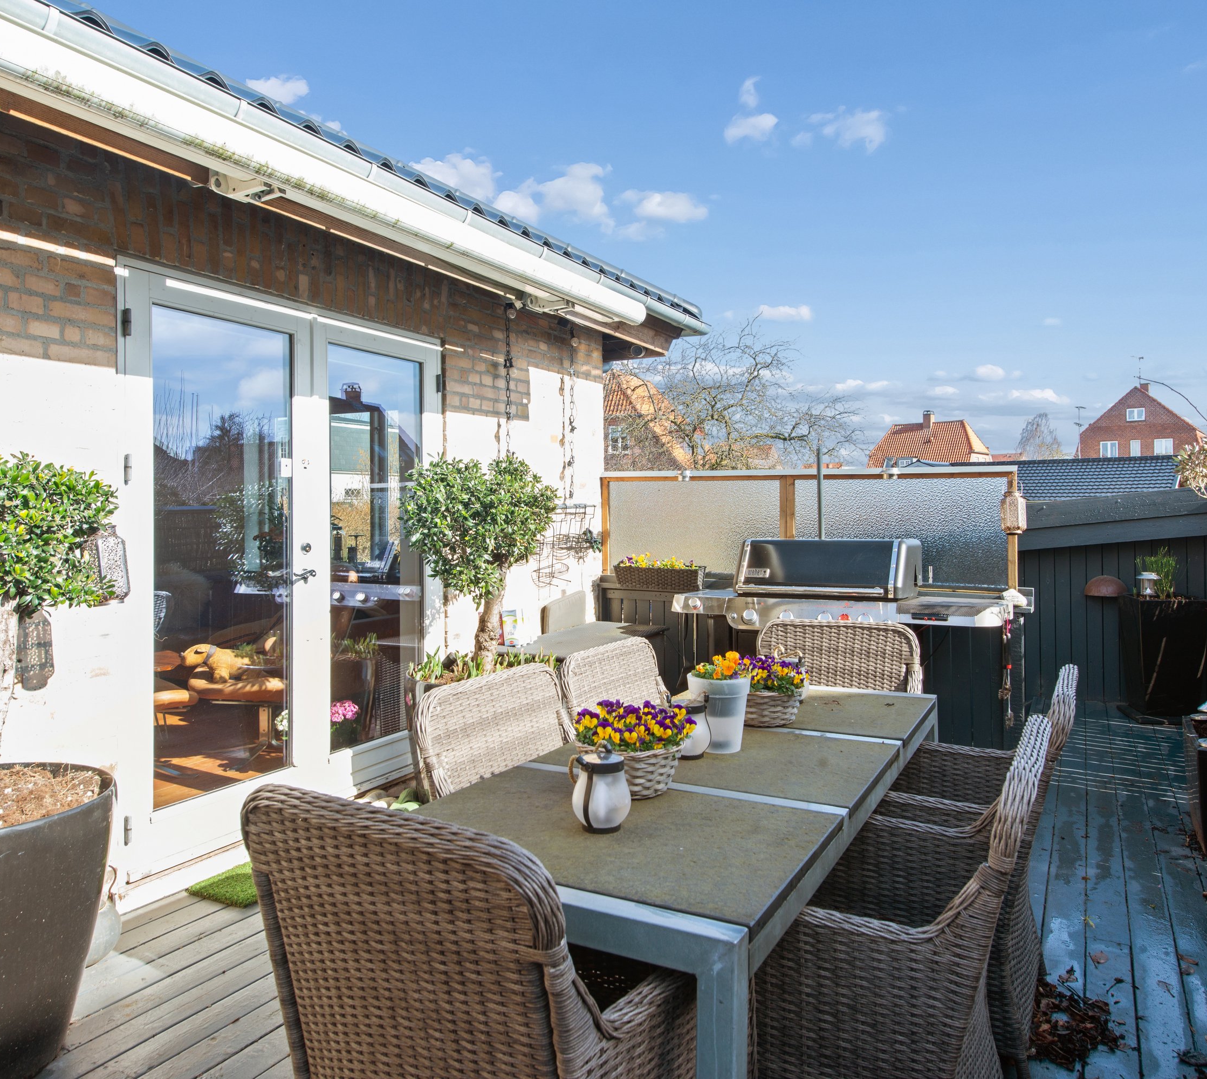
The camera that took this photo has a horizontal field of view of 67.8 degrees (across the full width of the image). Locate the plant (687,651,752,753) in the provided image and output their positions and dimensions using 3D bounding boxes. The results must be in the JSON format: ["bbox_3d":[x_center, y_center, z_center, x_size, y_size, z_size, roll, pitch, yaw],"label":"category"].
[{"bbox_3d":[0.297,0.411,2.310,0.165,0.250,0.160,0,1,0],"label":"plant"}]

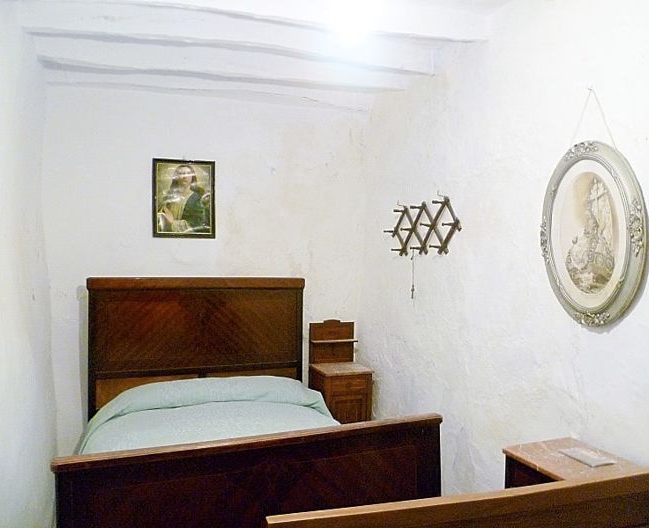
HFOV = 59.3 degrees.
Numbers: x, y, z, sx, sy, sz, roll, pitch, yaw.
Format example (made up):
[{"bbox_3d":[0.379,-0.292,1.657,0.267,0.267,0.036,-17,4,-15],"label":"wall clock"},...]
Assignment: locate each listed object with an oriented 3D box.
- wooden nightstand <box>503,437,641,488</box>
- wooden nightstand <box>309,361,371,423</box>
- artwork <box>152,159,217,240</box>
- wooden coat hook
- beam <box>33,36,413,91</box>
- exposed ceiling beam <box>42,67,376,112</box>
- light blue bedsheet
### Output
[{"bbox_3d":[0.966,1.153,2.208,0.360,0.800,0.410,0,1,-19],"label":"wooden nightstand"},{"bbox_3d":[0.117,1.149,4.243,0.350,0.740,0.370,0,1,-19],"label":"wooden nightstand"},{"bbox_3d":[-0.982,-0.453,4.007,0.422,0.548,0.030,0,1,-19],"label":"artwork"},{"bbox_3d":[0.590,-0.227,3.642,0.110,0.350,0.830,0,1,-19],"label":"wooden coat hook"},{"bbox_3d":[-0.574,-1.262,3.674,2.320,0.180,0.160,0,1,-19],"label":"beam"},{"bbox_3d":[-0.709,-1.273,4.066,2.320,0.170,0.150,0,1,-19],"label":"exposed ceiling beam"},{"bbox_3d":[-0.549,0.984,3.043,1.490,0.410,1.820,0,1,-19],"label":"light blue bedsheet"}]

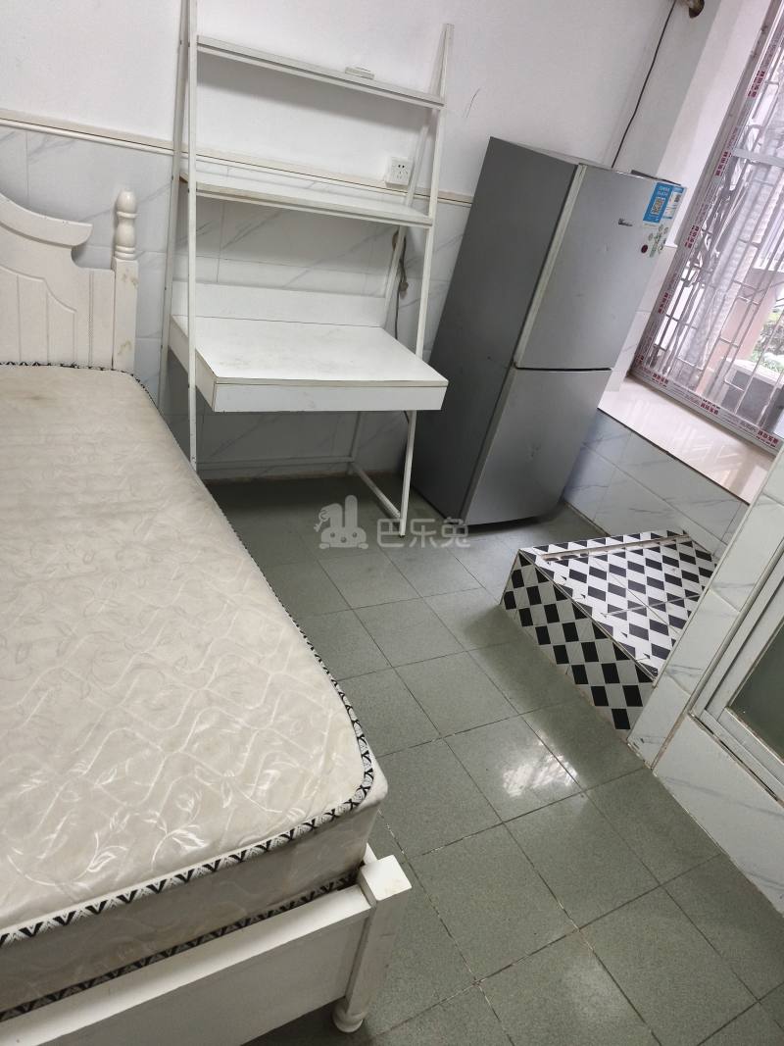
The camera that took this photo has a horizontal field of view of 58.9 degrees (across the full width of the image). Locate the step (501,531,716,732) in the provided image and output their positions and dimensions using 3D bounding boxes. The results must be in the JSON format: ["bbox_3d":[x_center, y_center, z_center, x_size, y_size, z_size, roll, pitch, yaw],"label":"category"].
[{"bbox_3d":[1.001,0.354,2.634,0.923,0.252,0.690,-6,36,-31],"label":"step"}]

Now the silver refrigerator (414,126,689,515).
[{"bbox_3d":[0.593,-0.754,3.059,0.581,1.508,0.541,-8,37,-35],"label":"silver refrigerator"}]

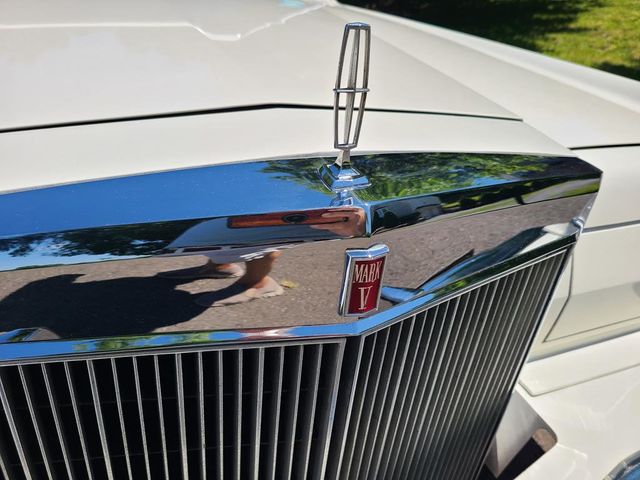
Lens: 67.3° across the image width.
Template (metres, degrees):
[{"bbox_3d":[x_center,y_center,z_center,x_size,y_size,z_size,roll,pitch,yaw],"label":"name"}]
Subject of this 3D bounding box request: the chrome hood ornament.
[{"bbox_3d":[0.021,-0.087,0.323,0.032,0.107,0.027,-9,32,-21],"label":"chrome hood ornament"}]

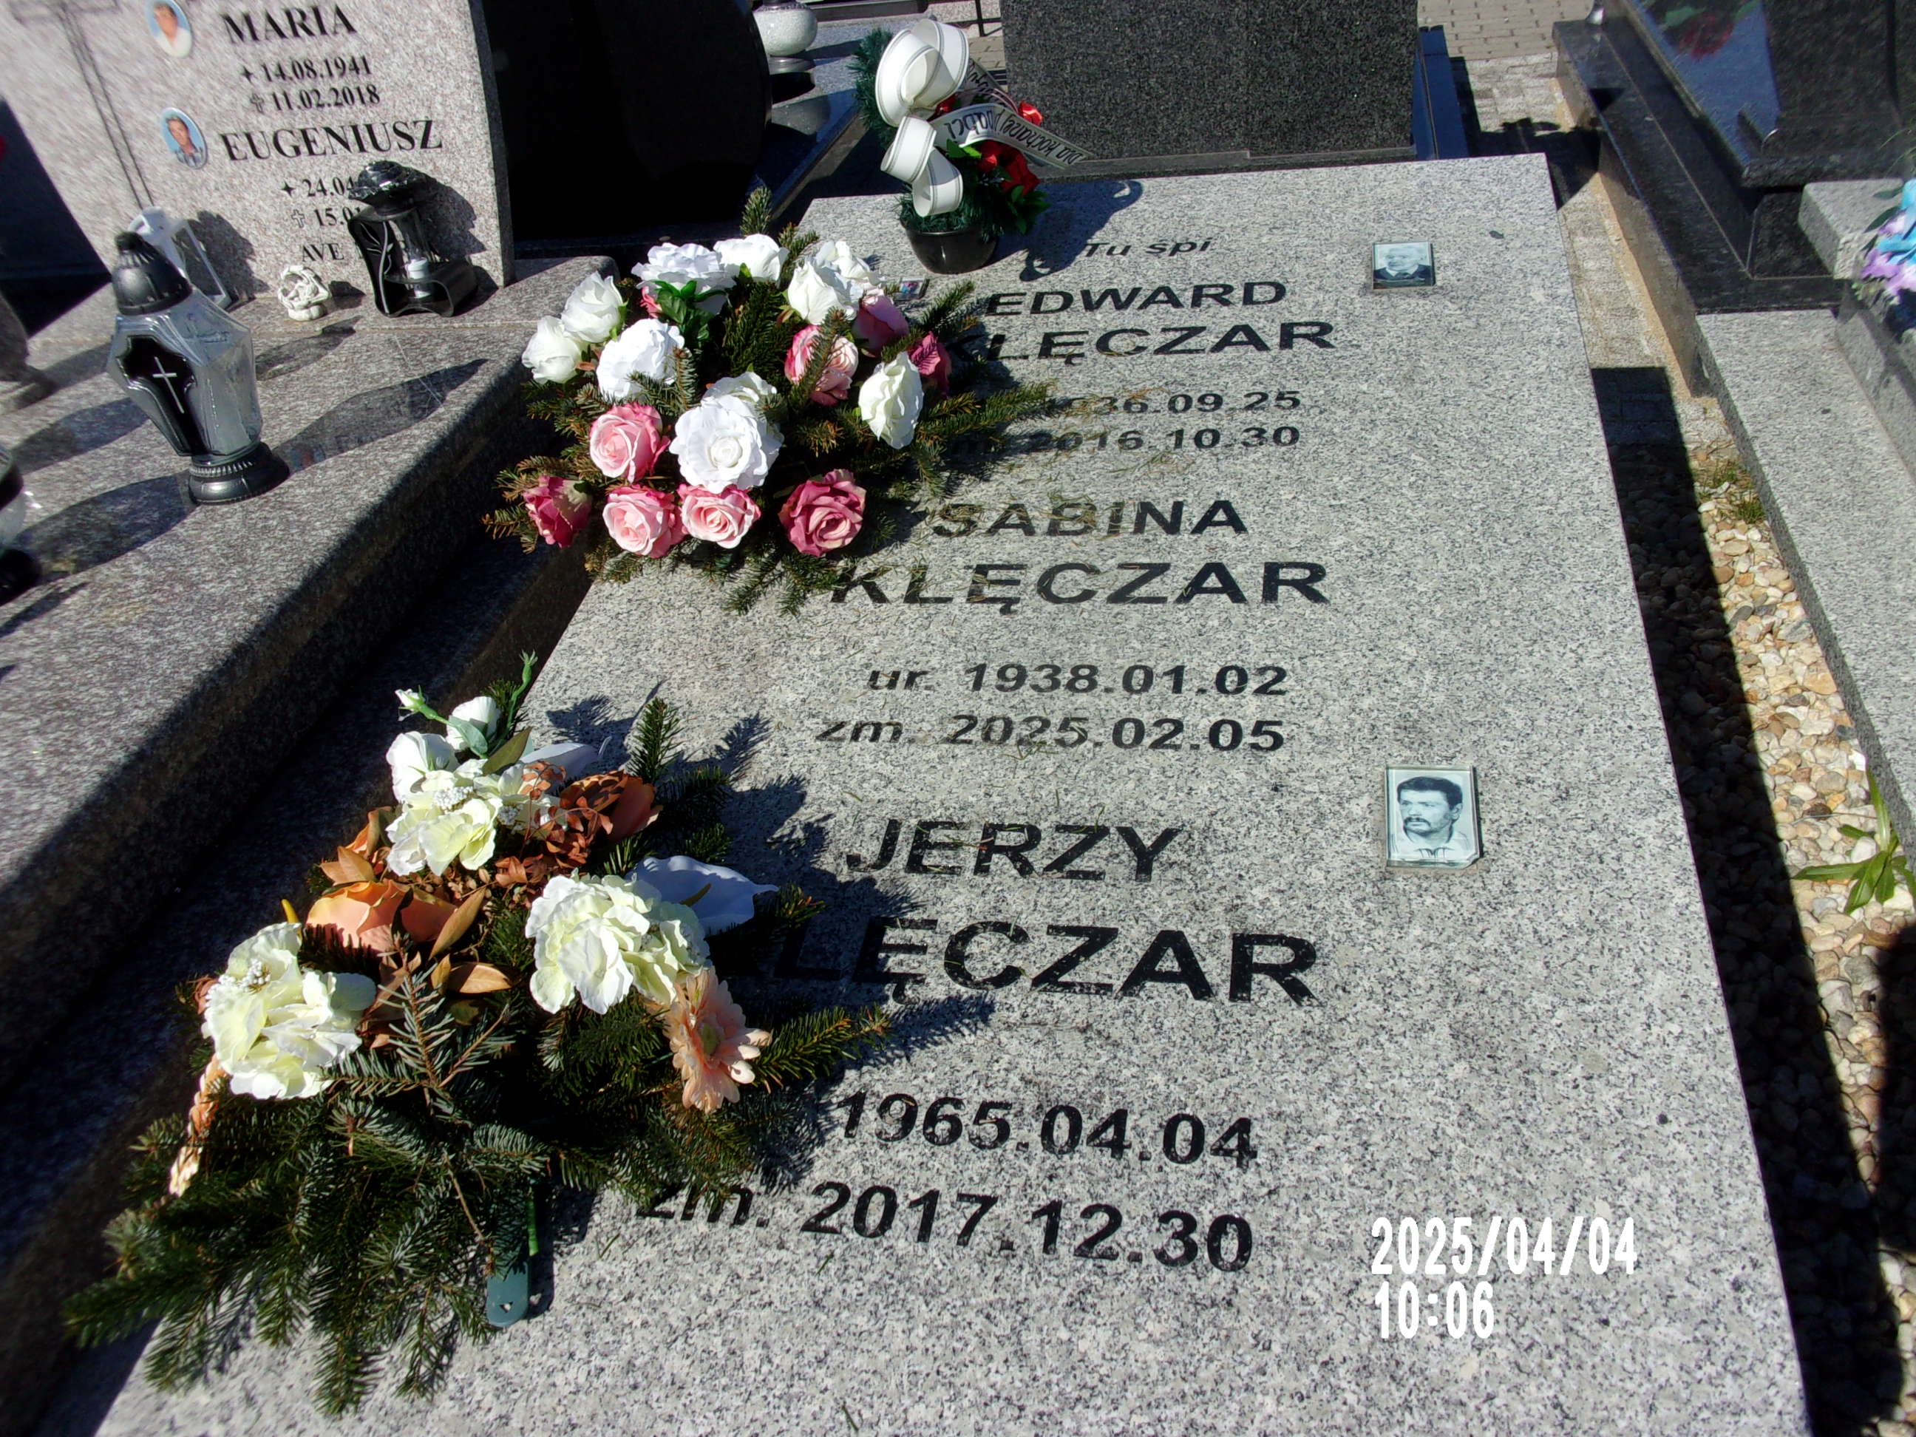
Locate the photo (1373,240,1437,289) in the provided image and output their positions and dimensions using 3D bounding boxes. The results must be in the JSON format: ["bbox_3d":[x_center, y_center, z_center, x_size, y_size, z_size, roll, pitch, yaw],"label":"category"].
[{"bbox_3d":[0.501,-0.510,1.746,0.063,0.009,0.093,1,43,14],"label":"photo"}]

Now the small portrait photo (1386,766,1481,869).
[{"bbox_3d":[0.343,0.072,1.125,0.060,0.009,0.091,1,43,14],"label":"small portrait photo"}]

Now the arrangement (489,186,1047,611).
[{"bbox_3d":[-0.180,-0.359,1.593,0.508,0.180,0.551,1,43,14],"label":"arrangement"}]

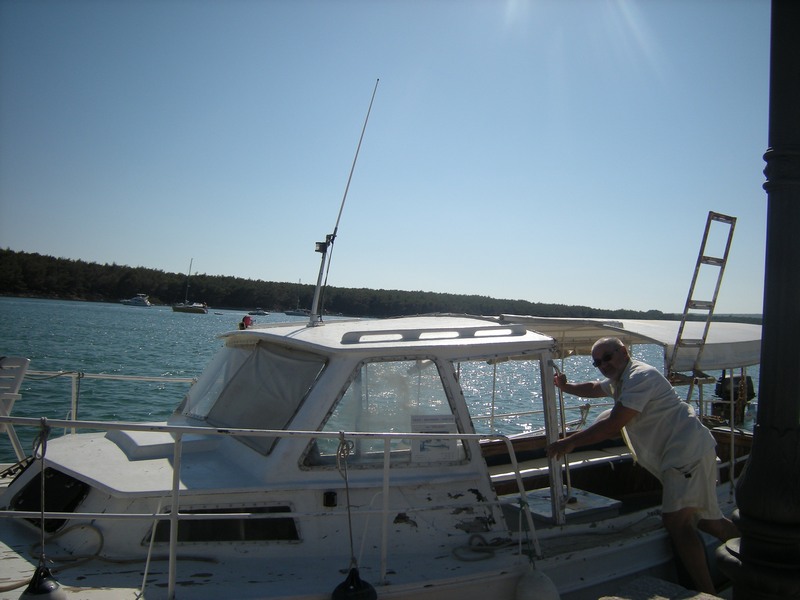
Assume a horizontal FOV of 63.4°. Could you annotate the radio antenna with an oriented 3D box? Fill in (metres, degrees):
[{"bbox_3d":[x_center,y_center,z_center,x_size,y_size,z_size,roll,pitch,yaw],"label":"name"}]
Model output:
[{"bbox_3d":[-0.376,-0.672,4.338,0.180,1.727,0.110,16,-5,-21],"label":"radio antenna"}]

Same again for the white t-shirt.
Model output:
[{"bbox_3d":[1.469,0.663,3.650,0.380,0.680,0.500,-28,-2,4],"label":"white t-shirt"}]

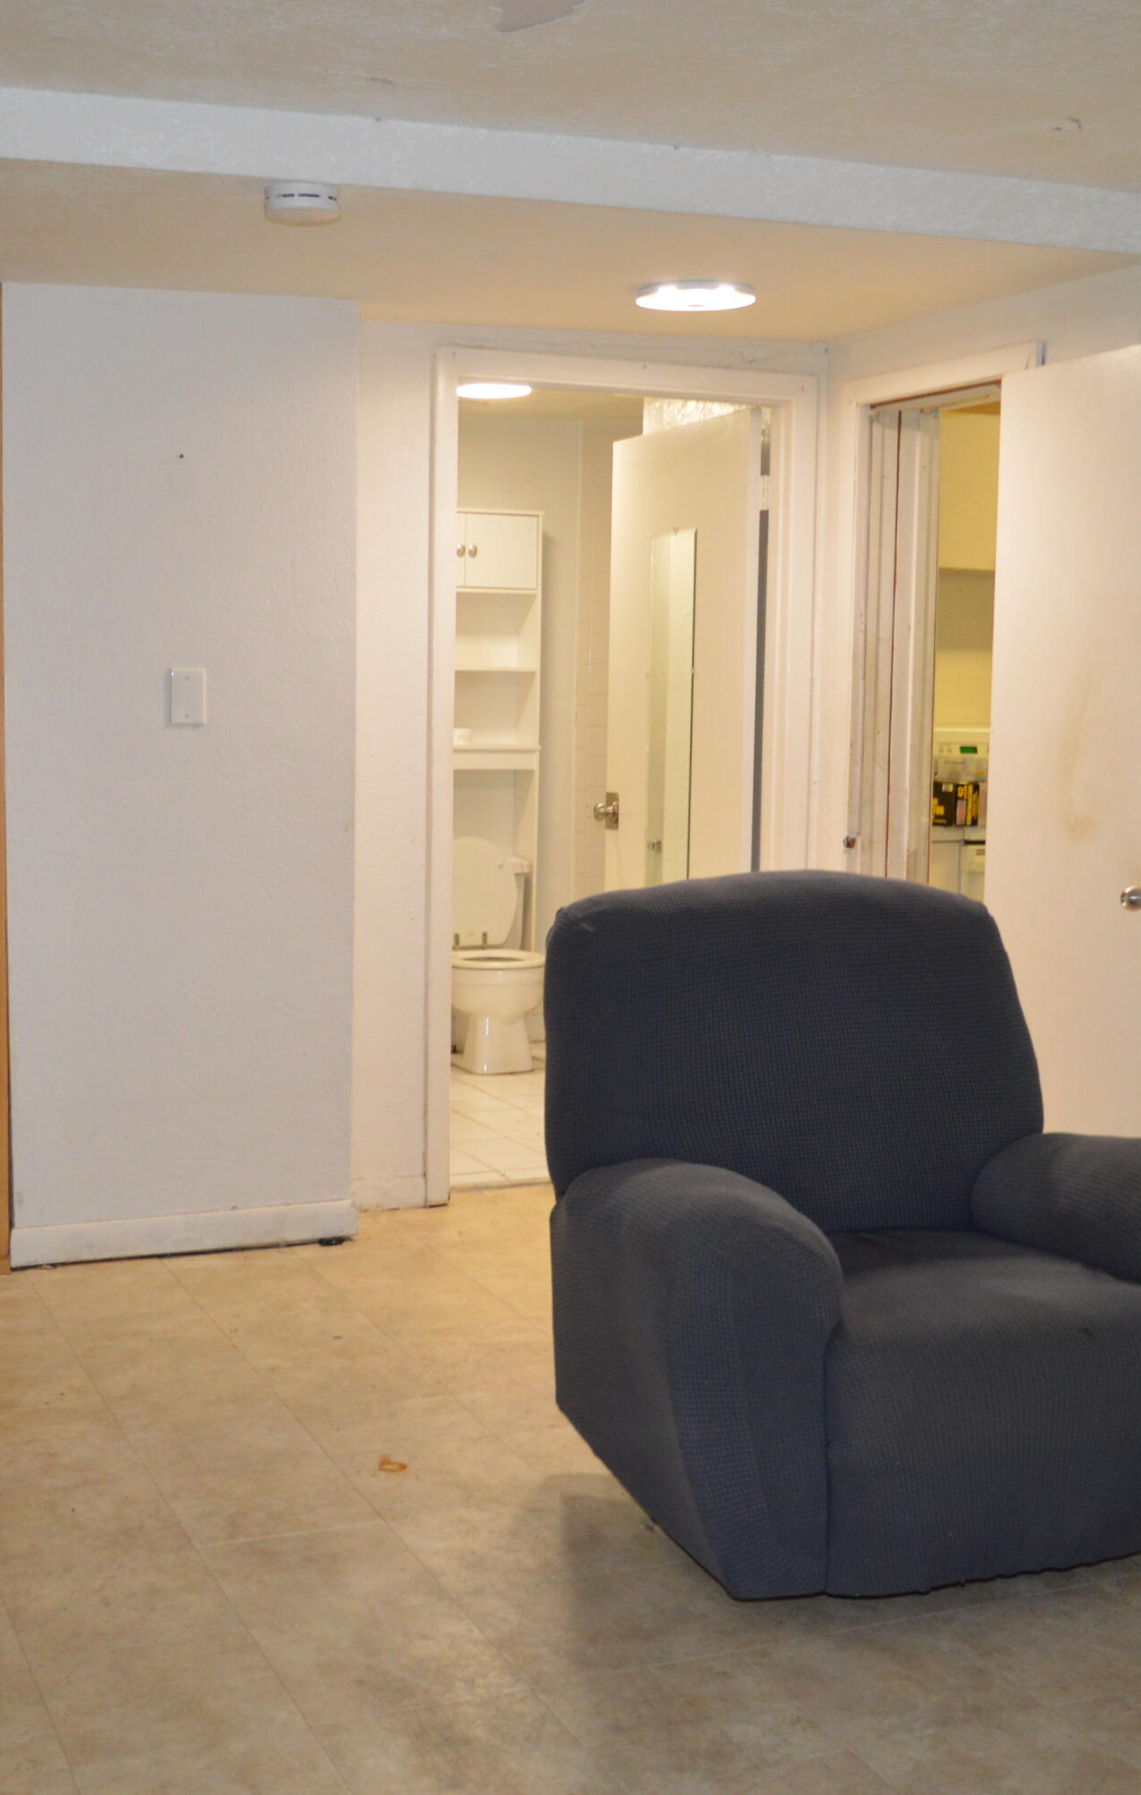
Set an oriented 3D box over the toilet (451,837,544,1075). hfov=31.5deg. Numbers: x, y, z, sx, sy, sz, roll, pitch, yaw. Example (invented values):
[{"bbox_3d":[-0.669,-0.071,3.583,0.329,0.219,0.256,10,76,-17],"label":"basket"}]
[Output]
[{"bbox_3d":[-0.312,0.192,6.831,0.450,0.750,0.700,-1,7,-17],"label":"toilet"}]

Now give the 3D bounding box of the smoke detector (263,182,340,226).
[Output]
[{"bbox_3d":[-0.499,-1.263,3.698,0.135,0.050,0.135,-1,7,-21],"label":"smoke detector"}]

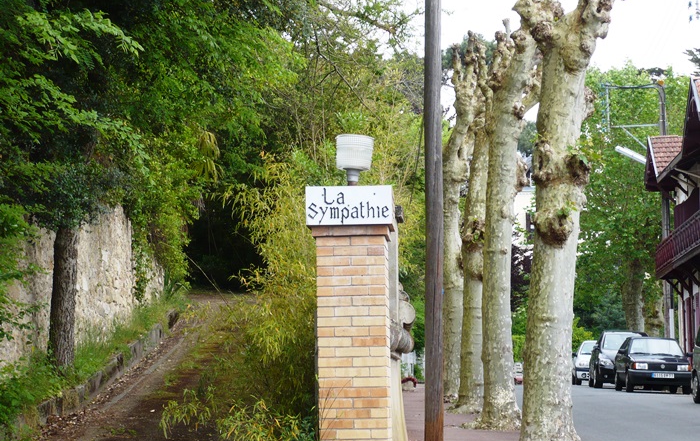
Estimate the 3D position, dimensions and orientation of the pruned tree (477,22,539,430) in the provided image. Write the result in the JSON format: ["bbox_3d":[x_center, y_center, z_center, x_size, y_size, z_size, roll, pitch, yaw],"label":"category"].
[{"bbox_3d":[2.114,0.074,28.500,0.850,5.500,0.850,-1,-5,3],"label":"pruned tree"}]

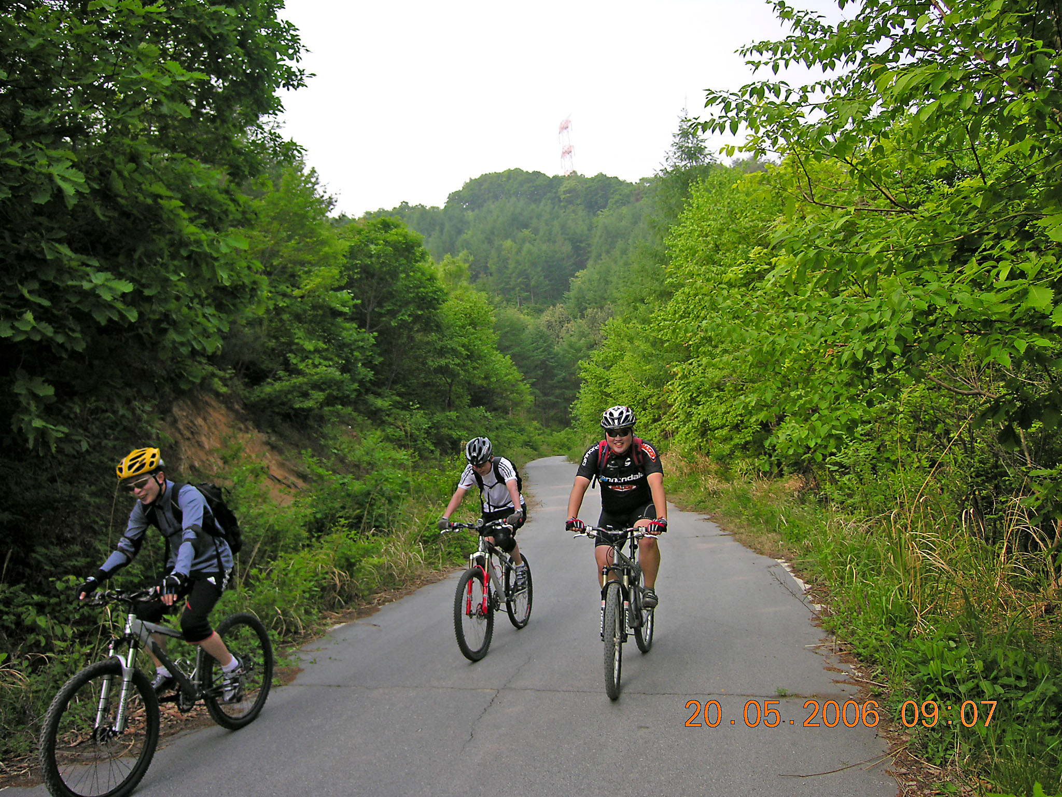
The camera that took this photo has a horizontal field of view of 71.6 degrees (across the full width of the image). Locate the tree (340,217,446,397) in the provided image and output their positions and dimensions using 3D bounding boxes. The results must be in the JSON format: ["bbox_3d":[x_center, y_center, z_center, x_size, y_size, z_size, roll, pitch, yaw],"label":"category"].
[{"bbox_3d":[-4.530,-2.961,24.000,3.700,6.000,3.700,-5,-5,0],"label":"tree"}]

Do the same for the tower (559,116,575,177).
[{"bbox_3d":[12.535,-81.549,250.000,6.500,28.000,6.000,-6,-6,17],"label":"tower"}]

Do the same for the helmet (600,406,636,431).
[{"bbox_3d":[0.571,0.128,4.823,0.215,0.165,0.280,-6,-6,13],"label":"helmet"}]

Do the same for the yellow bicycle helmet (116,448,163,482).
[{"bbox_3d":[-2.112,0.357,3.985,0.210,0.170,0.280,-6,6,13],"label":"yellow bicycle helmet"}]

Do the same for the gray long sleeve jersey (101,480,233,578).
[{"bbox_3d":[-2.070,0.769,4.228,0.580,0.570,0.580,-6,-6,13],"label":"gray long sleeve jersey"}]

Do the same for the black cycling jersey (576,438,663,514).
[{"bbox_3d":[0.608,0.529,5.023,0.550,0.510,0.380,-6,-6,18],"label":"black cycling jersey"}]

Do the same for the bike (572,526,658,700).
[{"bbox_3d":[0.660,1.310,4.932,0.620,1.020,1.730,-4,-5,18],"label":"bike"}]

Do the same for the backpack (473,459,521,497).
[{"bbox_3d":[-0.251,0.696,6.463,0.310,0.400,0.250,-6,22,18],"label":"backpack"}]

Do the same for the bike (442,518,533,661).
[{"bbox_3d":[-0.279,1.538,6.256,0.620,1.040,1.730,-6,-6,18],"label":"bike"}]

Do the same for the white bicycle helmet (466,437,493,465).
[{"bbox_3d":[-0.430,0.434,6.110,0.210,0.170,0.280,-6,16,18],"label":"white bicycle helmet"}]

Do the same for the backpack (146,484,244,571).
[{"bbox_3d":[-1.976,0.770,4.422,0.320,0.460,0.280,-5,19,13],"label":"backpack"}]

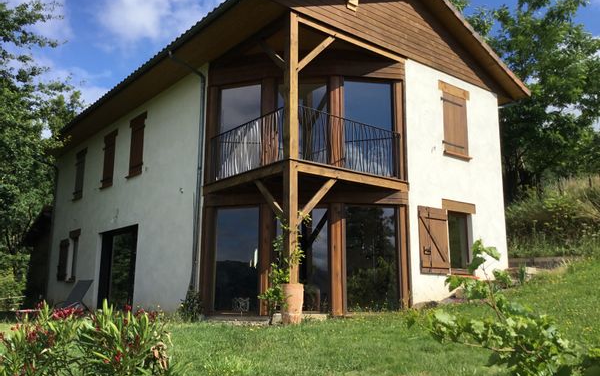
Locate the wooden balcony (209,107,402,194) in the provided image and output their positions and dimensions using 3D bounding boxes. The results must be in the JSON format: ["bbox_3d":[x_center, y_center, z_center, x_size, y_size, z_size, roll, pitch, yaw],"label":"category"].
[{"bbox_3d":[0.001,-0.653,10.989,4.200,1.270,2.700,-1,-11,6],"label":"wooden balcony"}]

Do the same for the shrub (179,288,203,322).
[{"bbox_3d":[-2.354,2.504,11.549,0.520,0.740,0.500,0,-10,0],"label":"shrub"}]

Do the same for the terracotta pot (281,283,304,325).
[{"bbox_3d":[-0.124,2.000,9.224,0.415,0.730,0.415,0,-10,0],"label":"terracotta pot"}]

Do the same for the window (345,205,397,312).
[{"bbox_3d":[1.505,1.466,11.188,1.204,2.247,0.100,2,-11,-8],"label":"window"}]

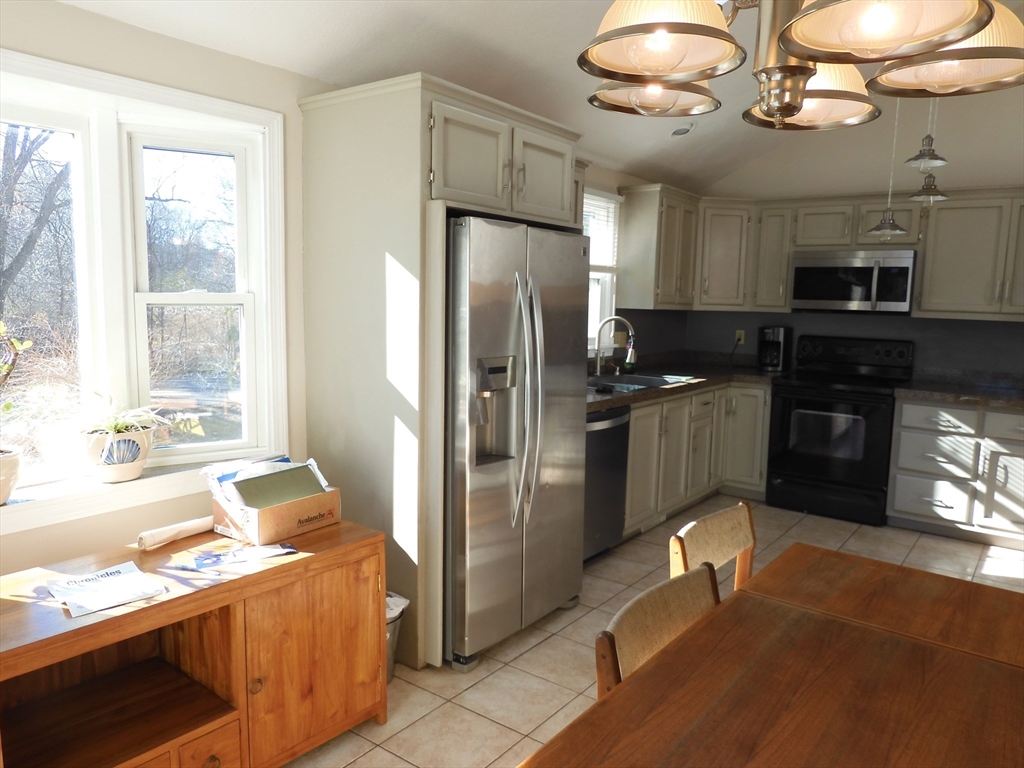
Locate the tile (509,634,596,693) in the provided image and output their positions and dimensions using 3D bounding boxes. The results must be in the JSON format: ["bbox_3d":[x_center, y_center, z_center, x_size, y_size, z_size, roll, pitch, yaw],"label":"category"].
[{"bbox_3d":[0.212,1.090,2.778,0.327,0.010,0.327,6,8,37],"label":"tile"}]

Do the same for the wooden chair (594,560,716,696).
[{"bbox_3d":[0.482,0.841,1.387,0.510,0.790,0.490,6,8,37],"label":"wooden chair"}]

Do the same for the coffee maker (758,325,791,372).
[{"bbox_3d":[2.019,-0.267,5.442,0.185,0.335,0.240,6,8,37],"label":"coffee maker"}]

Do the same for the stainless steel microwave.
[{"bbox_3d":[2.456,-0.709,5.068,0.764,0.429,0.423,6,8,37],"label":"stainless steel microwave"}]

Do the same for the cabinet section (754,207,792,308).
[{"bbox_3d":[2.023,-0.941,5.362,0.239,0.740,0.320,6,8,37],"label":"cabinet section"}]

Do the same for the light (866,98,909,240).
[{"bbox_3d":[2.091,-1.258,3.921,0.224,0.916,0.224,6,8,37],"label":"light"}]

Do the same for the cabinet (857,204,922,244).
[{"bbox_3d":[2.621,-1.086,4.890,0.375,0.295,0.330,6,8,37],"label":"cabinet"}]

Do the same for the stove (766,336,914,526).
[{"bbox_3d":[2.316,0.285,5.023,0.768,1.187,0.670,6,8,37],"label":"stove"}]

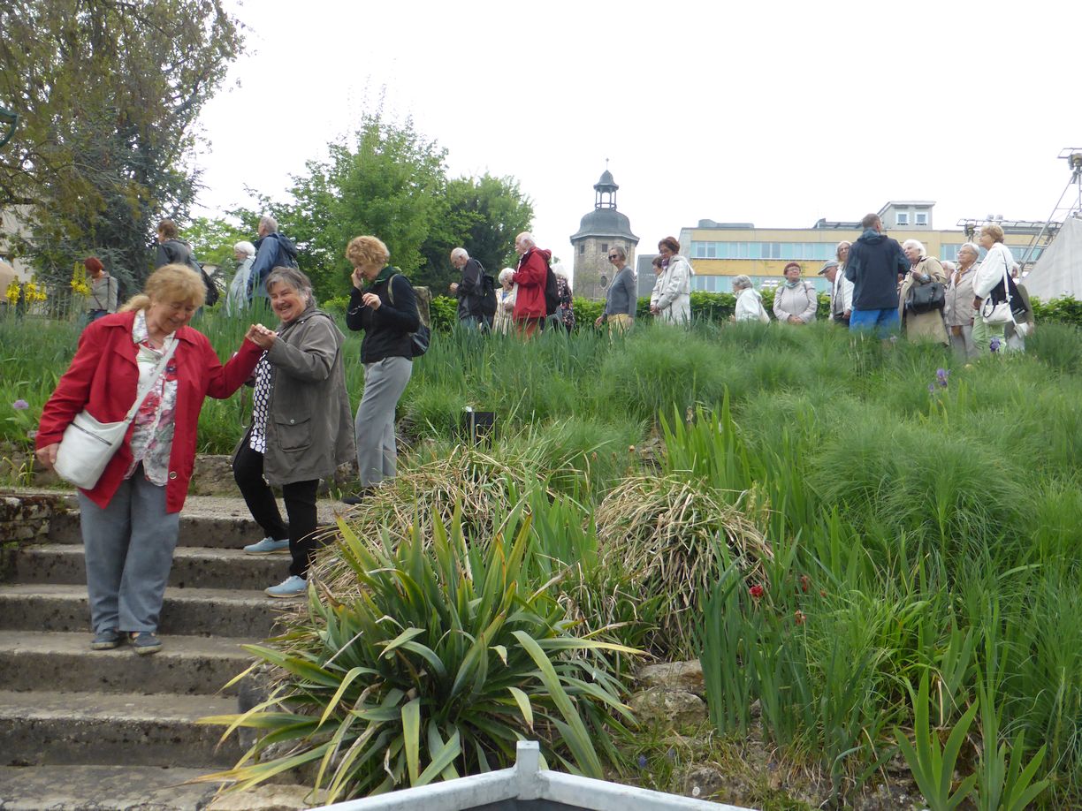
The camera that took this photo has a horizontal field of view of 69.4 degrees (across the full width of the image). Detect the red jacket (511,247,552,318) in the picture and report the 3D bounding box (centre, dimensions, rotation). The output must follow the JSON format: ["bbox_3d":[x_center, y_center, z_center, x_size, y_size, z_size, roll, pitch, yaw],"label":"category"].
[{"bbox_3d":[-0.111,-1.340,8.550,0.440,0.800,0.560,2,-5,-12],"label":"red jacket"}]

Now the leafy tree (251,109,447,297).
[{"bbox_3d":[-4.367,-2.992,17.707,5.000,7.500,5.000,0,-5,12],"label":"leafy tree"}]

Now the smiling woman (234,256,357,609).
[{"bbox_3d":[-1.186,0.124,3.703,0.580,1.570,0.520,3,-4,-40],"label":"smiling woman"}]

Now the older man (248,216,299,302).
[{"bbox_3d":[-2.967,-1.200,8.531,0.460,1.760,0.550,0,-5,12],"label":"older man"}]

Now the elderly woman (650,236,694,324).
[{"bbox_3d":[1.451,-1.046,8.536,0.420,1.640,0.500,3,-5,-30],"label":"elderly woman"}]

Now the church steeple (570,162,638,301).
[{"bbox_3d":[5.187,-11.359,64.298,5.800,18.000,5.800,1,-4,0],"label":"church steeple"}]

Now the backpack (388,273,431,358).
[{"bbox_3d":[-0.840,-0.568,5.000,0.200,0.470,0.310,2,-4,-32],"label":"backpack"}]

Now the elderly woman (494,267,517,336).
[{"bbox_3d":[-0.434,-0.851,9.140,0.480,1.540,0.380,1,-4,-6],"label":"elderly woman"}]

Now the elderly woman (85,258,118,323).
[{"bbox_3d":[-5.246,-0.990,9.240,0.480,1.550,0.360,0,-5,14],"label":"elderly woman"}]

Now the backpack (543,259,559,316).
[{"bbox_3d":[0.093,-1.294,8.700,0.210,0.520,0.310,1,-3,-13],"label":"backpack"}]

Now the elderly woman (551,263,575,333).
[{"bbox_3d":[0.226,-0.905,9.253,0.470,1.570,0.360,2,-4,-27],"label":"elderly woman"}]

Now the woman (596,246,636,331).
[{"bbox_3d":[0.861,-0.994,8.851,0.420,1.650,0.480,2,-4,-29],"label":"woman"}]

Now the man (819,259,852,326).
[{"bbox_3d":[3.485,-0.914,9.235,0.420,1.660,0.500,2,-5,-12],"label":"man"}]

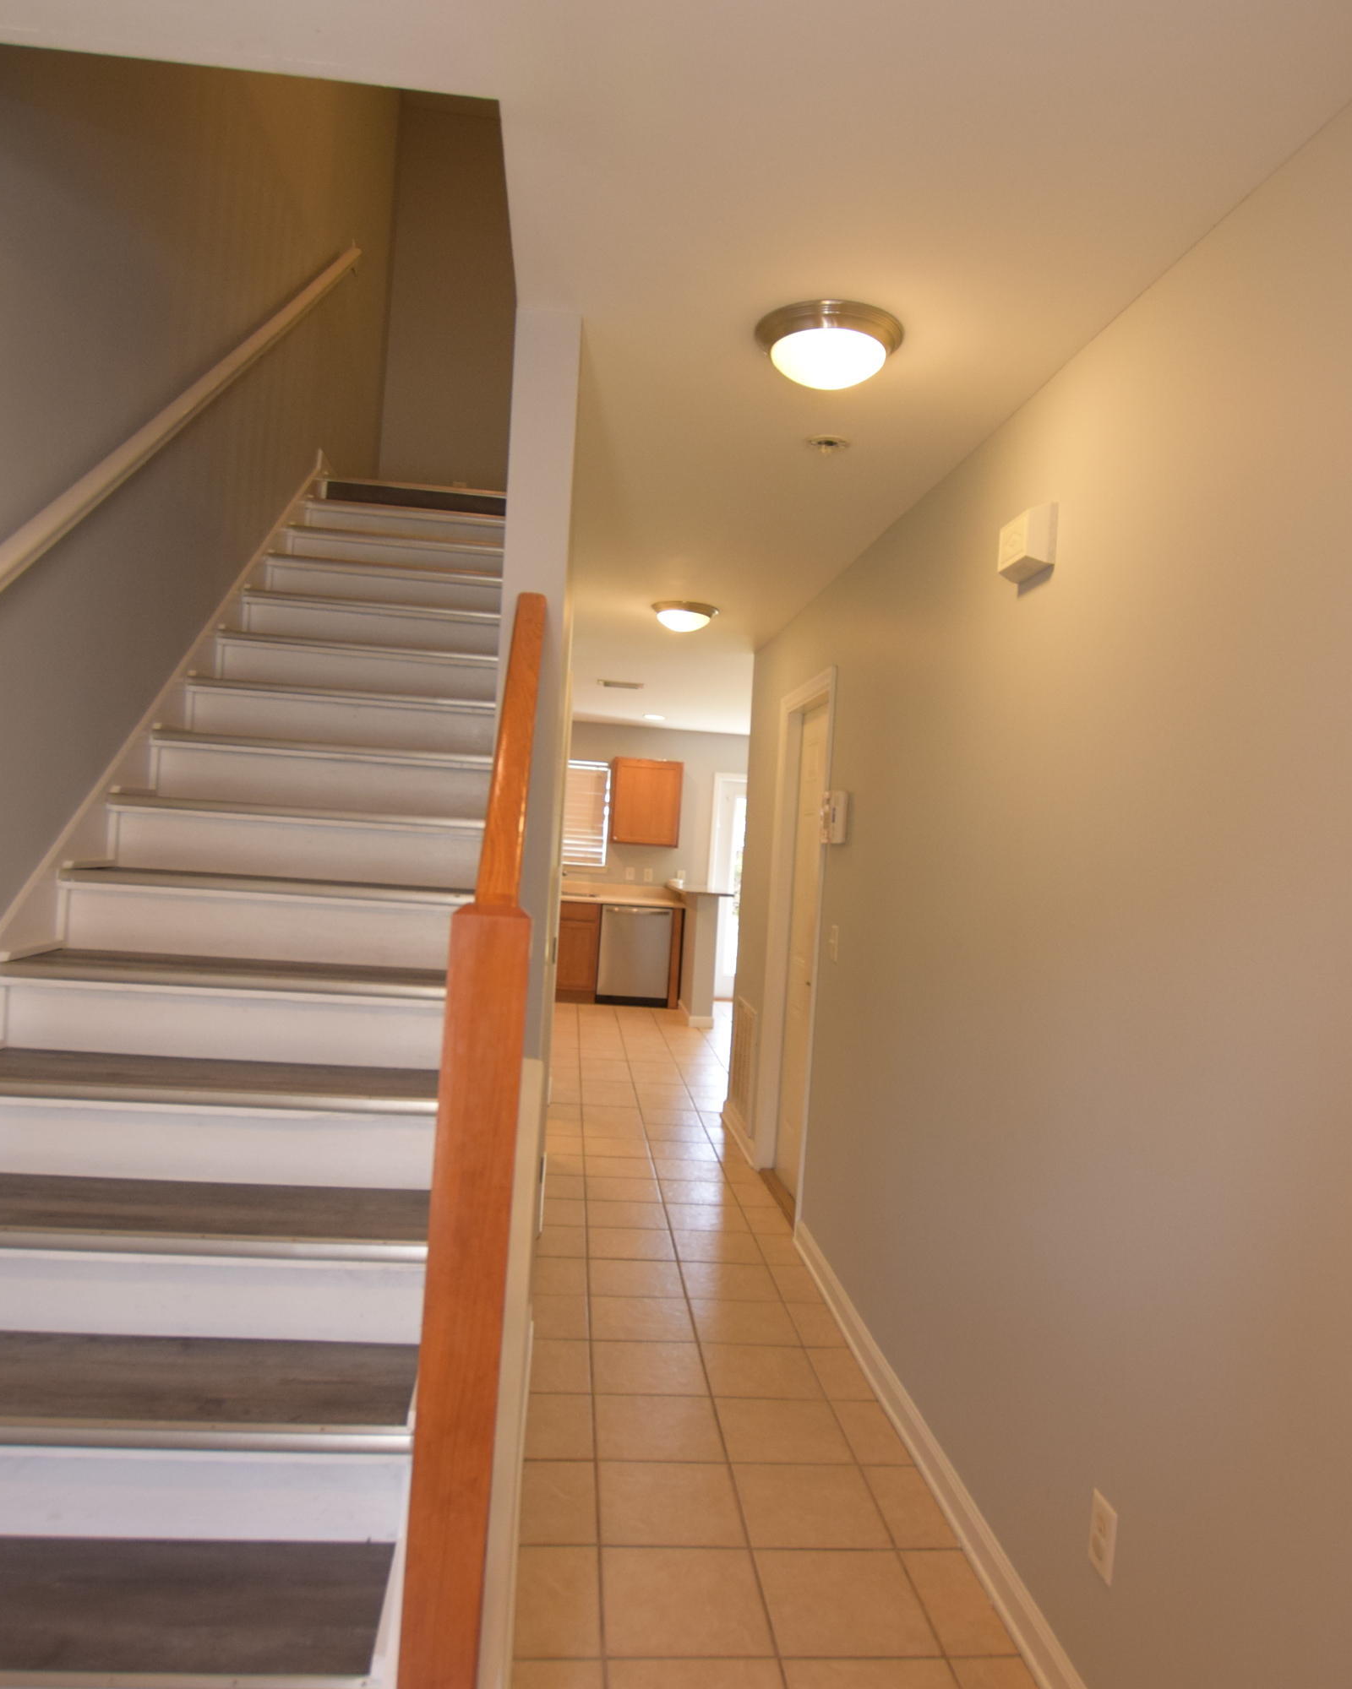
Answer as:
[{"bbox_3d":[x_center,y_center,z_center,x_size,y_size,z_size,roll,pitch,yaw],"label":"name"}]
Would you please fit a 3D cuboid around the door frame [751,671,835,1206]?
[{"bbox_3d":[0.520,0.398,4.332,0.120,2.112,0.910,4,0,-6],"label":"door frame"}]

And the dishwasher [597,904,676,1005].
[{"bbox_3d":[-0.375,0.963,9.347,0.606,0.849,0.600,4,0,-6],"label":"dishwasher"}]

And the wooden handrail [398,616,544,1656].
[{"bbox_3d":[-0.282,0.417,1.646,0.095,1.775,0.795,4,0,-6],"label":"wooden handrail"}]

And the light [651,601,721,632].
[{"bbox_3d":[0.041,-0.994,4.679,0.300,0.115,0.300,4,0,-6],"label":"light"}]

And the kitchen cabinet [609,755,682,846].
[{"bbox_3d":[-0.273,-0.365,9.502,0.613,0.761,0.310,4,0,-6],"label":"kitchen cabinet"}]

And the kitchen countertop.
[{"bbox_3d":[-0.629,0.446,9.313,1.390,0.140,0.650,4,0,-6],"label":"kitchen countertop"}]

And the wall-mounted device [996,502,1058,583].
[{"bbox_3d":[0.728,-0.625,2.196,0.059,0.122,0.165,4,0,-6],"label":"wall-mounted device"}]

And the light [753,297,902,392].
[{"bbox_3d":[0.301,-0.957,2.103,0.300,0.107,0.300,4,0,-6],"label":"light"}]

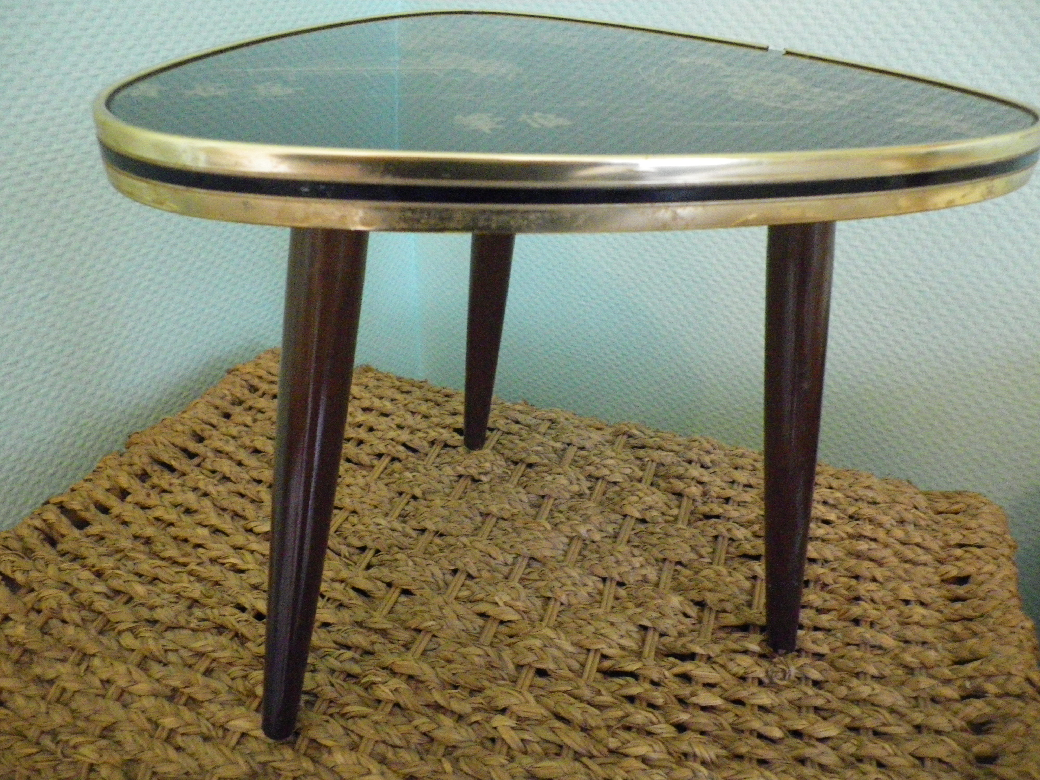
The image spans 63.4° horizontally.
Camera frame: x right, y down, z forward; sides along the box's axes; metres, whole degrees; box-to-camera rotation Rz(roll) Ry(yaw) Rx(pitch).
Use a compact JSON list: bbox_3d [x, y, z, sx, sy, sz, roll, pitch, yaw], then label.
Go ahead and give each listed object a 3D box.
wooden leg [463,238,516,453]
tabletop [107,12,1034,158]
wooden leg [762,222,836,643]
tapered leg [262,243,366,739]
[{"bbox_3d":[-0.021,-0.070,0.574,0.029,0.290,0.029,6,38,-2],"label":"wooden leg"},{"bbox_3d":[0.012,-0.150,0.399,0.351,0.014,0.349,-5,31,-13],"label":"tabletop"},{"bbox_3d":[0.139,0.020,0.431,0.029,0.290,0.029,-5,27,4],"label":"wooden leg"},{"bbox_3d":[-0.095,0.043,0.370,0.029,0.291,0.029,10,25,-4],"label":"tapered leg"}]

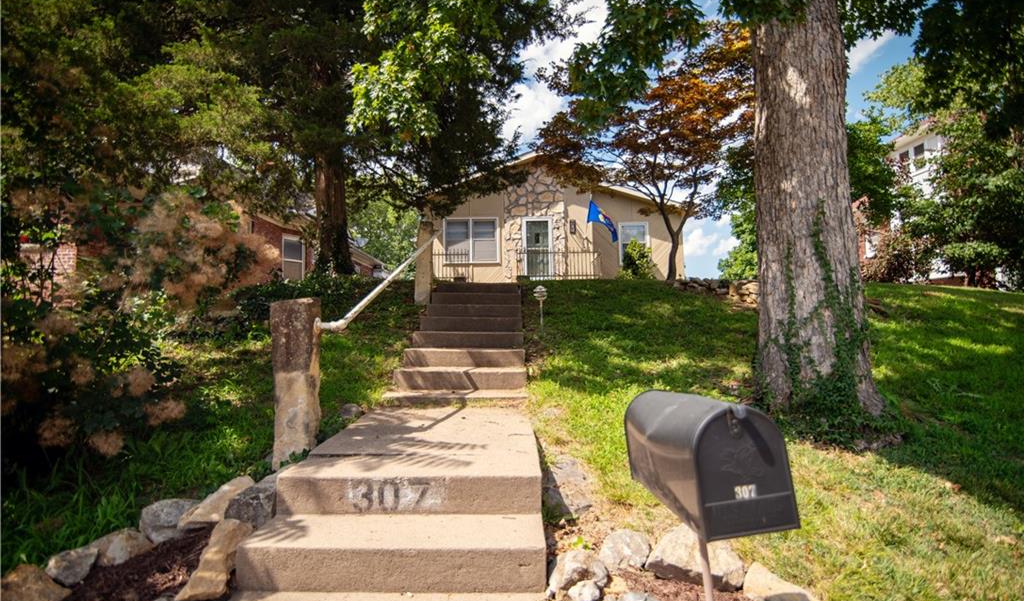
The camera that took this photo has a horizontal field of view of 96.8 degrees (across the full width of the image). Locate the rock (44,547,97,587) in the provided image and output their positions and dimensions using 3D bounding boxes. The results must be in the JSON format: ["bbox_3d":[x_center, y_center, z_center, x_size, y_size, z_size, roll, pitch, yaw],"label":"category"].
[{"bbox_3d":[-1.840,1.105,1.900,0.180,0.130,0.140,1,-2,-22],"label":"rock"}]

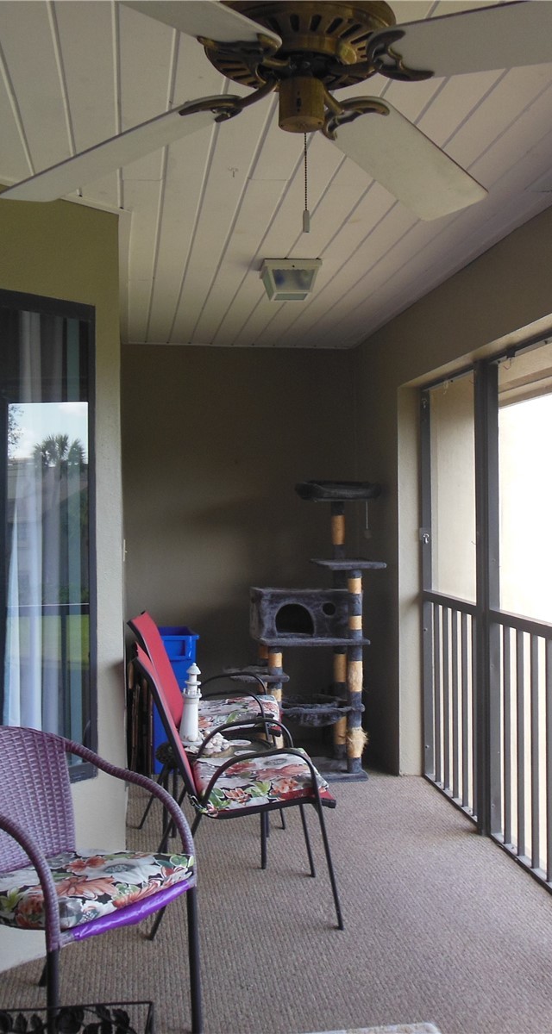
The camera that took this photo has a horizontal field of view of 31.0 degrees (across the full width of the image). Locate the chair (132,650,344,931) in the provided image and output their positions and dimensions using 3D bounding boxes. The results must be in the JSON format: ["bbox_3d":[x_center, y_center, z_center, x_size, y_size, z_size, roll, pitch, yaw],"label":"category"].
[{"bbox_3d":[-0.156,0.919,3.534,0.700,0.925,0.530,0,0,-8],"label":"chair"}]

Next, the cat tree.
[{"bbox_3d":[0.184,0.589,5.447,0.710,1.560,0.620,0,0,-8],"label":"cat tree"}]

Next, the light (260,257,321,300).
[{"bbox_3d":[0.058,-0.978,4.141,0.228,0.130,0.228,0,0,-8],"label":"light"}]

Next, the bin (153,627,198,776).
[{"bbox_3d":[-0.578,1.001,5.539,0.275,0.745,0.460,0,0,-8],"label":"bin"}]

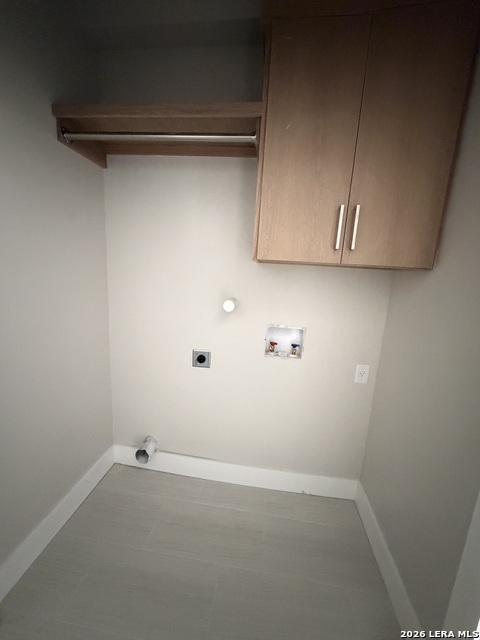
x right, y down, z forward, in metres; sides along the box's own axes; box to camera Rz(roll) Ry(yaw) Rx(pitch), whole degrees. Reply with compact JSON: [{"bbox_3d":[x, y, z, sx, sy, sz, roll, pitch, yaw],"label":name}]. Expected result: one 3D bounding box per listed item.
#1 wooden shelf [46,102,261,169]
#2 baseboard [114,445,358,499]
[{"bbox_3d":[-0.354,-0.897,1.302,0.942,0.133,0.372,5,10,6],"label":"wooden shelf"},{"bbox_3d":[-0.071,1.043,1.778,1.686,0.137,0.015,5,10,6],"label":"baseboard"}]

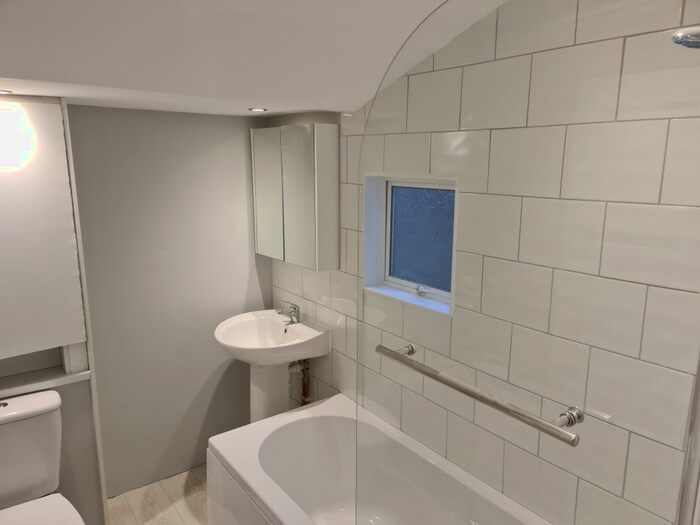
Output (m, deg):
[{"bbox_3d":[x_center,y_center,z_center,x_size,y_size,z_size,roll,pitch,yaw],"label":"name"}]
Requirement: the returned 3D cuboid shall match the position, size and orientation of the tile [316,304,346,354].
[{"bbox_3d":[-0.090,0.323,2.475,0.010,0.199,0.253,-8,14,-36],"label":"tile"}]

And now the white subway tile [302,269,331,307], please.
[{"bbox_3d":[-0.161,0.106,2.497,0.010,0.197,0.249,-8,14,-36],"label":"white subway tile"}]

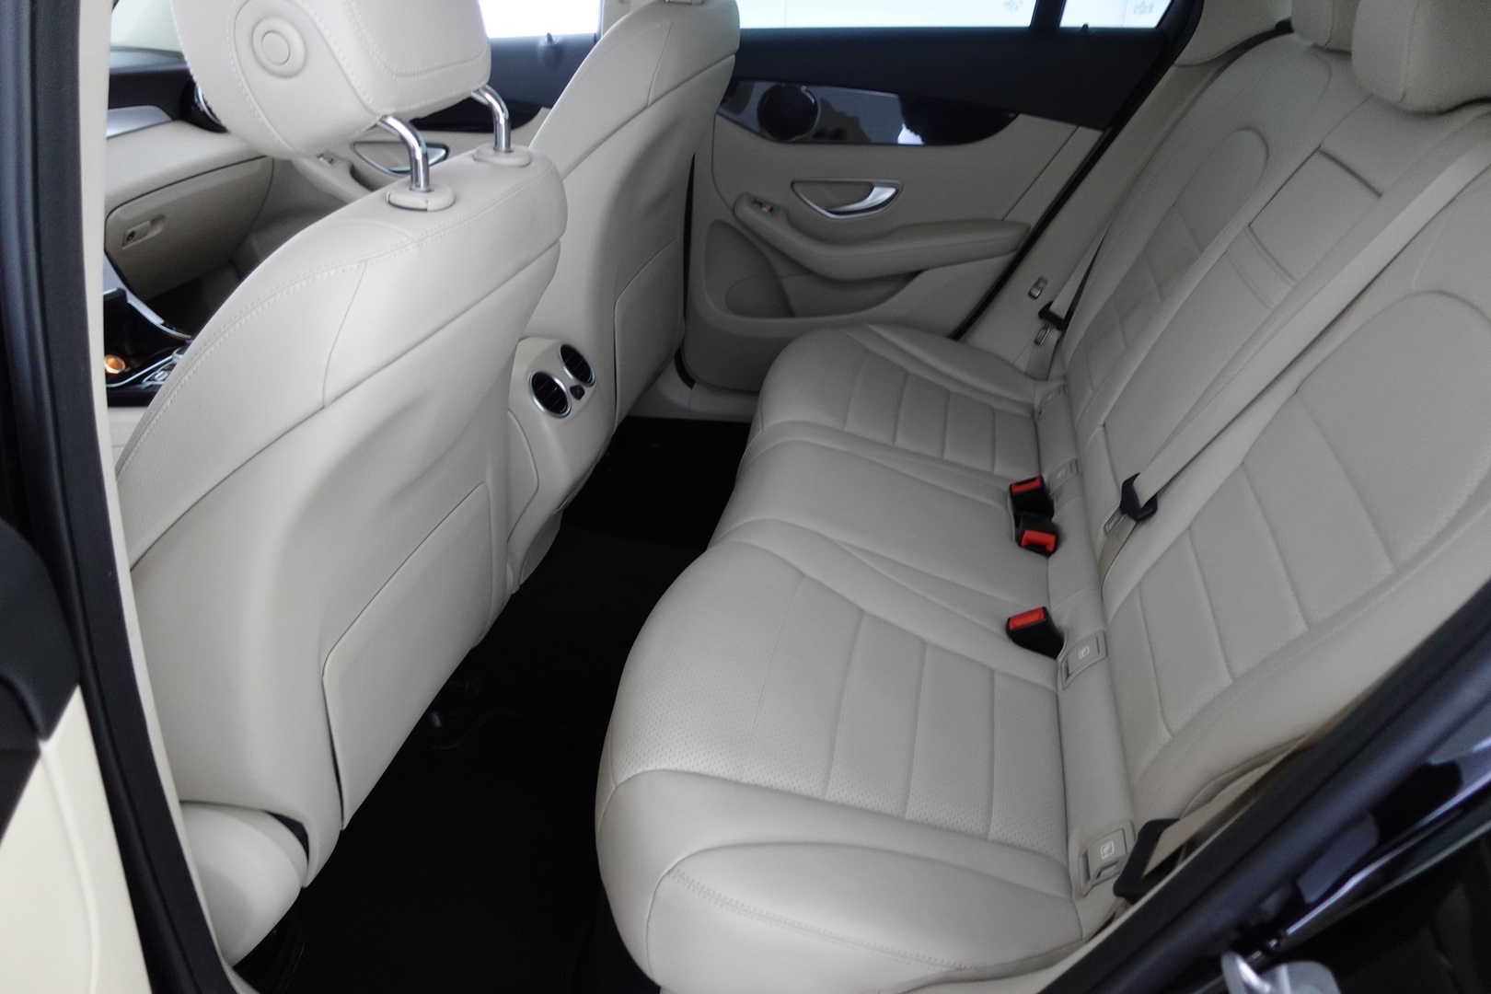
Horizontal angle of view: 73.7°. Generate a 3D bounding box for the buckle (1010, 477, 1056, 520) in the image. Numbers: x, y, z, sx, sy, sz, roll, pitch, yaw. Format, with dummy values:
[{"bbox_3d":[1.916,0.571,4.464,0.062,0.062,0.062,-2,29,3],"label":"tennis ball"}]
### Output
[{"bbox_3d":[0.418,0.009,1.447,0.046,0.062,0.027,-17,27,15],"label":"buckle"}]

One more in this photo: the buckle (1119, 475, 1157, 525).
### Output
[{"bbox_3d":[0.472,0.001,1.195,0.022,0.045,0.062,6,55,-18],"label":"buckle"}]

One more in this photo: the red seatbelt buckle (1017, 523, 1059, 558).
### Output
[{"bbox_3d":[0.400,0.051,1.367,0.046,0.027,0.060,10,18,7],"label":"red seatbelt buckle"}]

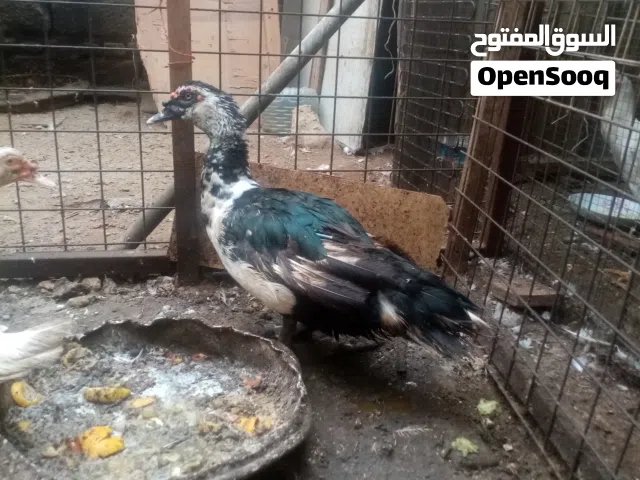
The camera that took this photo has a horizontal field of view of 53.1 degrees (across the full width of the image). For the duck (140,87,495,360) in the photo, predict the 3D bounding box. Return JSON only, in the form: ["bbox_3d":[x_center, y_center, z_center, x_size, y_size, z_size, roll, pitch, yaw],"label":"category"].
[{"bbox_3d":[0.020,-0.011,1.007,0.542,0.437,0.195,1,21,-6],"label":"duck"}]

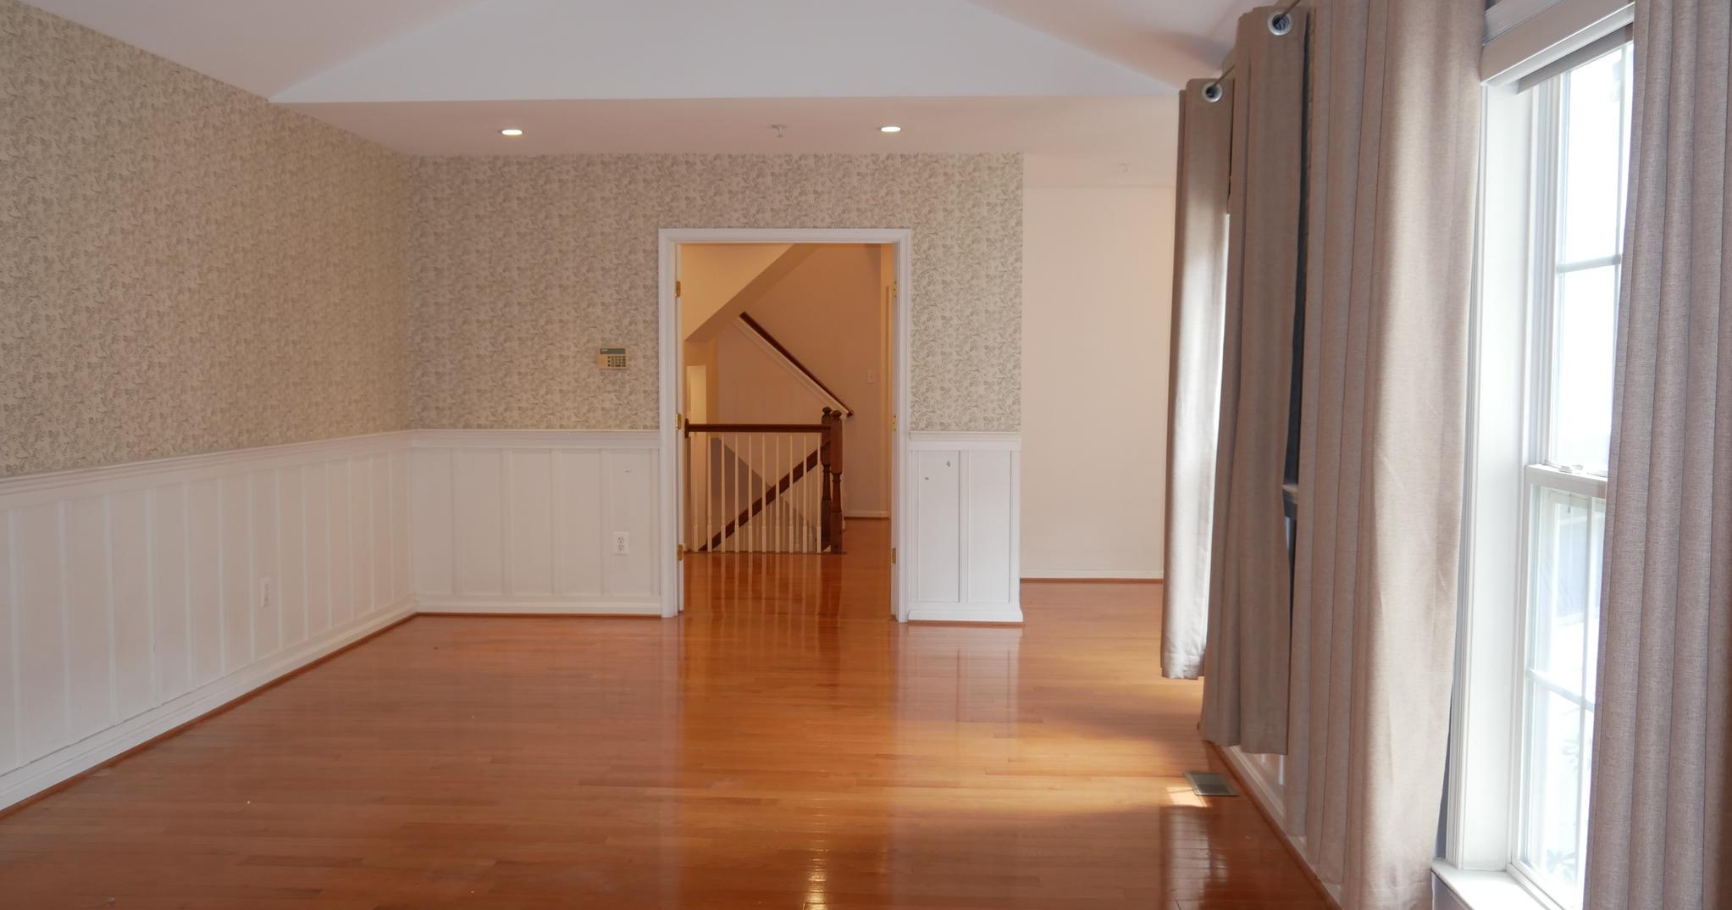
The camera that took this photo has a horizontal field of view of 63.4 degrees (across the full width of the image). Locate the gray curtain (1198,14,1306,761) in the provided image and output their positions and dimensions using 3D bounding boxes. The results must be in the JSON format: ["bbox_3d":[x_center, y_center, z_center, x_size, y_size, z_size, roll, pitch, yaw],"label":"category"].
[{"bbox_3d":[1.140,-0.202,4.146,0.200,2.130,0.340,0,3,3],"label":"gray curtain"}]

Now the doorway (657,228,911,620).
[{"bbox_3d":[-0.437,-0.159,7.533,1.350,2.095,0.150,0,3,3],"label":"doorway"}]

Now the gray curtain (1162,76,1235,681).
[{"bbox_3d":[1.190,-0.258,5.093,0.190,2.130,0.350,0,3,3],"label":"gray curtain"}]

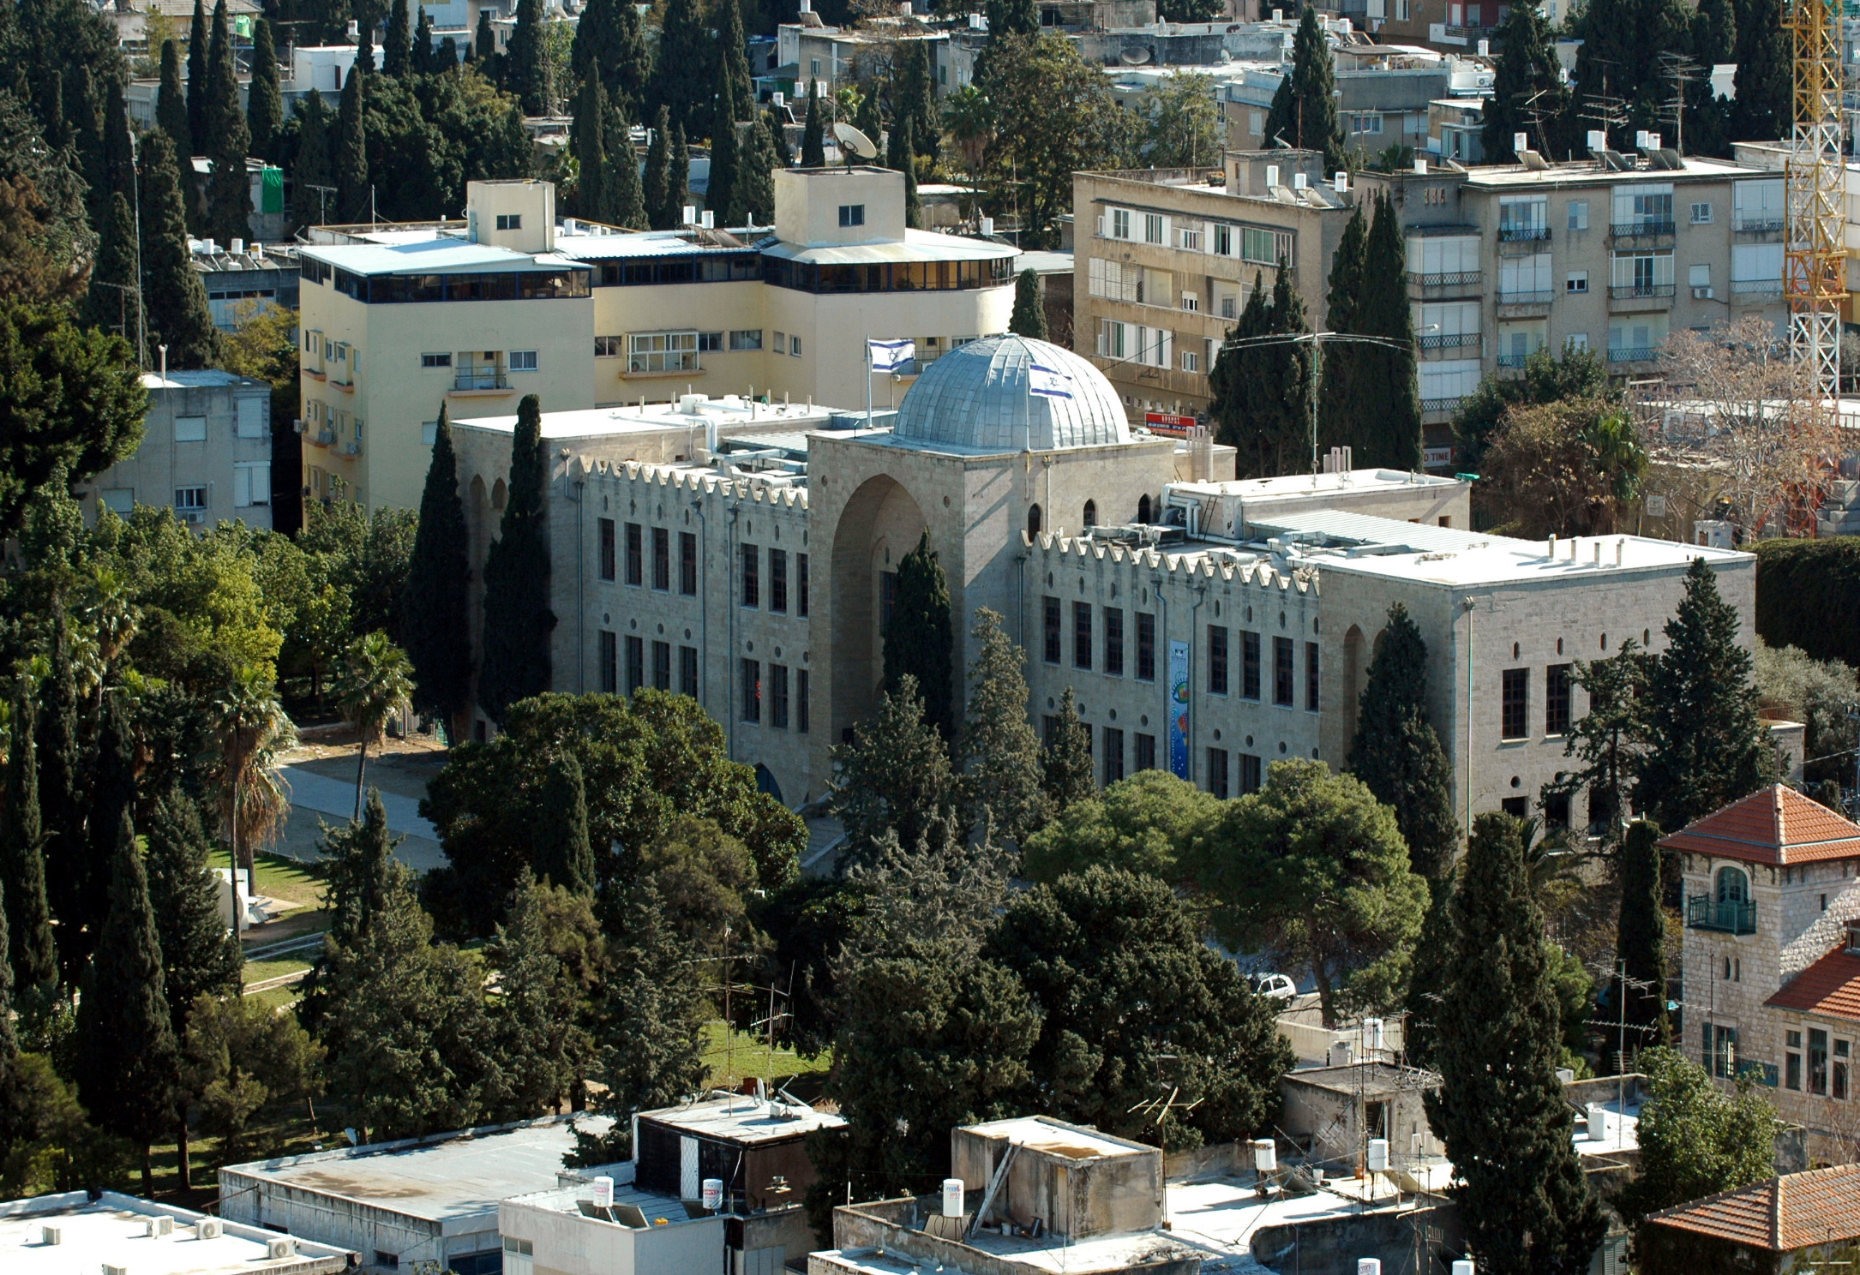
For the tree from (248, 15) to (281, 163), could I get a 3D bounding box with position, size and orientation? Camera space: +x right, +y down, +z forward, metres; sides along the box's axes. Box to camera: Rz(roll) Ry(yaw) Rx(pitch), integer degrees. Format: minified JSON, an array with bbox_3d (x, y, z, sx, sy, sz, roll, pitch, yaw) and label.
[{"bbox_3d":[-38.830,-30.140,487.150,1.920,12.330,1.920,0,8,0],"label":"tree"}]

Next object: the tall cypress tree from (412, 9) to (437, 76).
[{"bbox_3d":[-36.310,-41.370,599.880,1.830,7.530,1.830,-1,8,-3],"label":"tall cypress tree"}]

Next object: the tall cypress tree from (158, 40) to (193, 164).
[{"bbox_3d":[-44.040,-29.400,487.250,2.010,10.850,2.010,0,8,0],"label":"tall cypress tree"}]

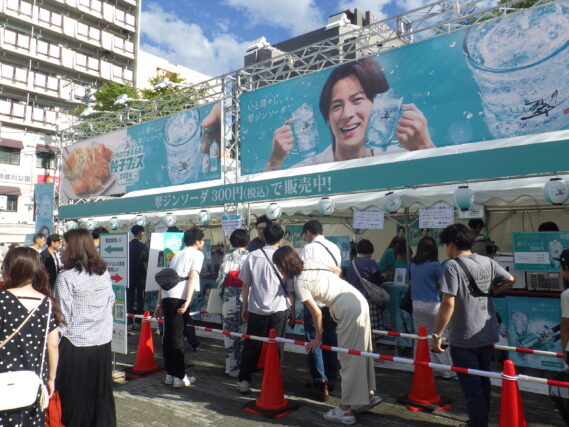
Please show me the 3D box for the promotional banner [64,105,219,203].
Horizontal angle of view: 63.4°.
[{"bbox_3d":[-3.076,-1.039,8.977,5.180,1.260,0.050,-4,-6,37],"label":"promotional banner"}]

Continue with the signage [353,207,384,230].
[{"bbox_3d":[1.079,0.050,5.898,0.420,0.297,0.015,-4,-6,37],"label":"signage"}]

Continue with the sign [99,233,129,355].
[{"bbox_3d":[-1.904,0.893,5.150,0.510,1.355,0.030,-3,-5,32],"label":"sign"}]

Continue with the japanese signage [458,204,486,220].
[{"bbox_3d":[2.105,-0.032,5.167,0.290,0.205,0.015,-4,-6,37],"label":"japanese signage"}]

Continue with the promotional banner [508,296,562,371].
[{"bbox_3d":[2.573,1.220,4.715,0.525,0.725,0.020,-4,-6,37],"label":"promotional banner"}]

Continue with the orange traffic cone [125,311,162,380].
[{"bbox_3d":[-1.643,1.510,5.448,0.390,0.700,0.390,-4,-6,41],"label":"orange traffic cone"}]

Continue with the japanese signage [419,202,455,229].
[{"bbox_3d":[1.788,0.025,5.407,0.415,0.297,0.015,-4,-6,37],"label":"japanese signage"}]

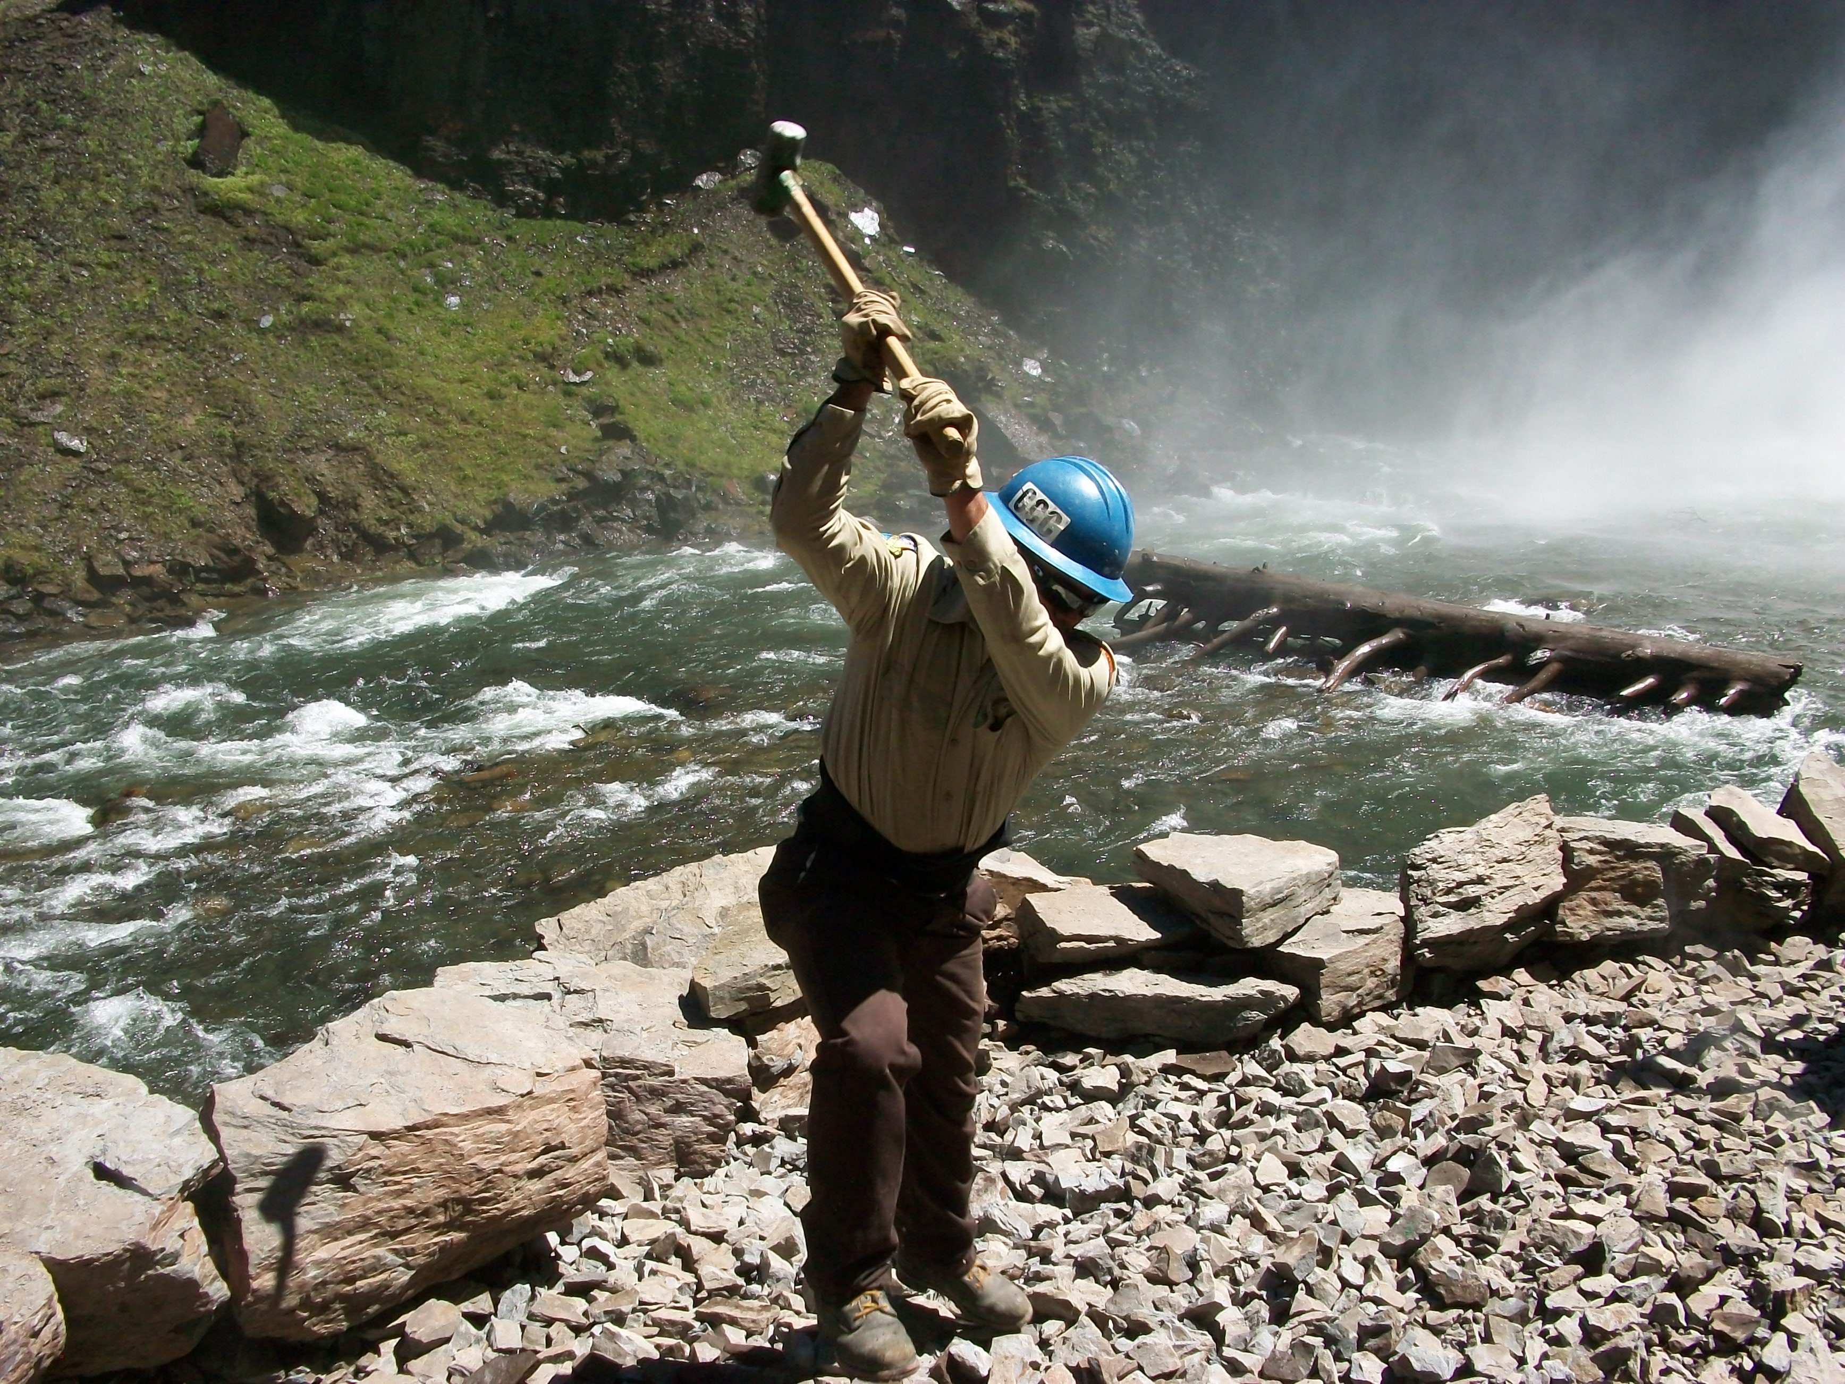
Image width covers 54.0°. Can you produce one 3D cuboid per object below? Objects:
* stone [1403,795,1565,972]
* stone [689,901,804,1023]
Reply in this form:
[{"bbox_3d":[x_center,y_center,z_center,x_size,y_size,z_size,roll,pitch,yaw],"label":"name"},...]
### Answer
[{"bbox_3d":[1.860,0.618,6.040,0.440,0.460,0.320,-2,7,-15],"label":"stone"},{"bbox_3d":[-0.380,0.710,4.802,0.360,0.150,0.380,-5,9,-35],"label":"stone"}]

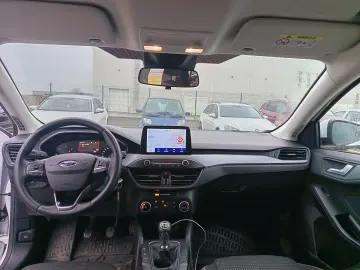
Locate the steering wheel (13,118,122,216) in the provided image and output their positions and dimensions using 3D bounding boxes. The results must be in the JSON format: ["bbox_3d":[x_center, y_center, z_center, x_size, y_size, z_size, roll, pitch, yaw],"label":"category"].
[{"bbox_3d":[-0.402,0.110,0.927,0.370,0.370,0.100,-3,-24,-6],"label":"steering wheel"}]

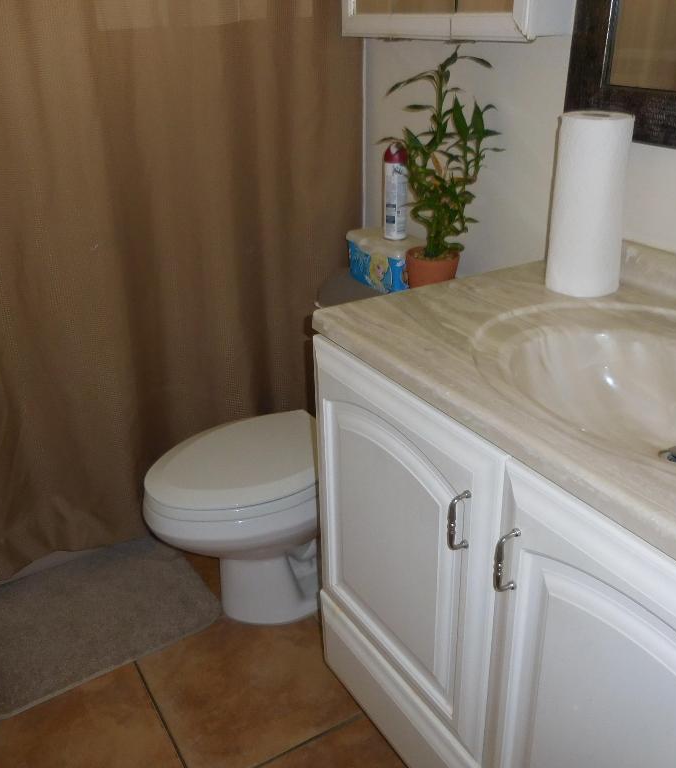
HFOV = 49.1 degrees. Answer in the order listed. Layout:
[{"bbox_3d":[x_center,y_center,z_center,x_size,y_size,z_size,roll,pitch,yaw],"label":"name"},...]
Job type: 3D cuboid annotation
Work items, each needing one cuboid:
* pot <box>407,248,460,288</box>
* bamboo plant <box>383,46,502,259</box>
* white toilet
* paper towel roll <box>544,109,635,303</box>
[{"bbox_3d":[0.206,-0.231,1.606,0.113,0.100,0.113,-1,27,1],"label":"pot"},{"bbox_3d":[0.208,-0.452,1.482,0.210,0.409,0.210,-1,27,1],"label":"bamboo plant"},{"bbox_3d":[-0.062,0.171,1.704,0.755,0.710,0.460,-17,31,-27],"label":"white toilet"},{"bbox_3d":[0.414,-0.295,1.217,0.118,0.277,0.118,-2,26,1],"label":"paper towel roll"}]

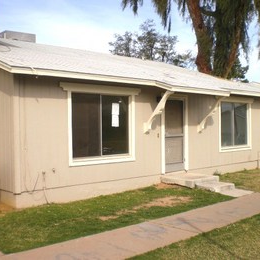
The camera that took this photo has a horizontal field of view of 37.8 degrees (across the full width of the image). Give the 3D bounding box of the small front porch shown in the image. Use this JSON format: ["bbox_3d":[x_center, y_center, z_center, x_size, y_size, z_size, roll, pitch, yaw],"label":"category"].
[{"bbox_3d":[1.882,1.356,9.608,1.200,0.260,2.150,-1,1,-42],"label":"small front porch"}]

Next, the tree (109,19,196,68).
[{"bbox_3d":[1.659,-3.273,27.044,7.000,9.296,7.000,-1,1,0],"label":"tree"}]

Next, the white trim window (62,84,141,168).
[{"bbox_3d":[-0.576,-0.116,8.839,2.342,1.810,0.140,-1,1,-42],"label":"white trim window"}]

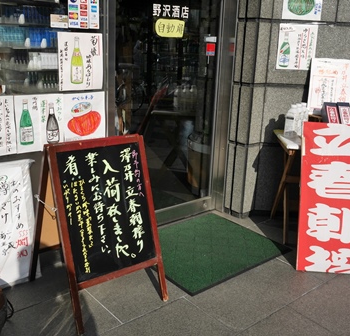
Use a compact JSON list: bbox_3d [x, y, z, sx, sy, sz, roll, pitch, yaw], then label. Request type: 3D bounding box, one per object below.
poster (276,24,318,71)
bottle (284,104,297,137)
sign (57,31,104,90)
[{"bbox_3d":[0.856,-0.842,3.080,0.261,0.304,0.006,3,17,2],"label":"poster"},{"bbox_3d":[0.822,-0.333,3.082,0.065,0.219,0.065,16,21,38],"label":"bottle"},{"bbox_3d":[-0.514,-0.582,2.416,0.265,0.303,0.006,-11,21,-39],"label":"sign"}]

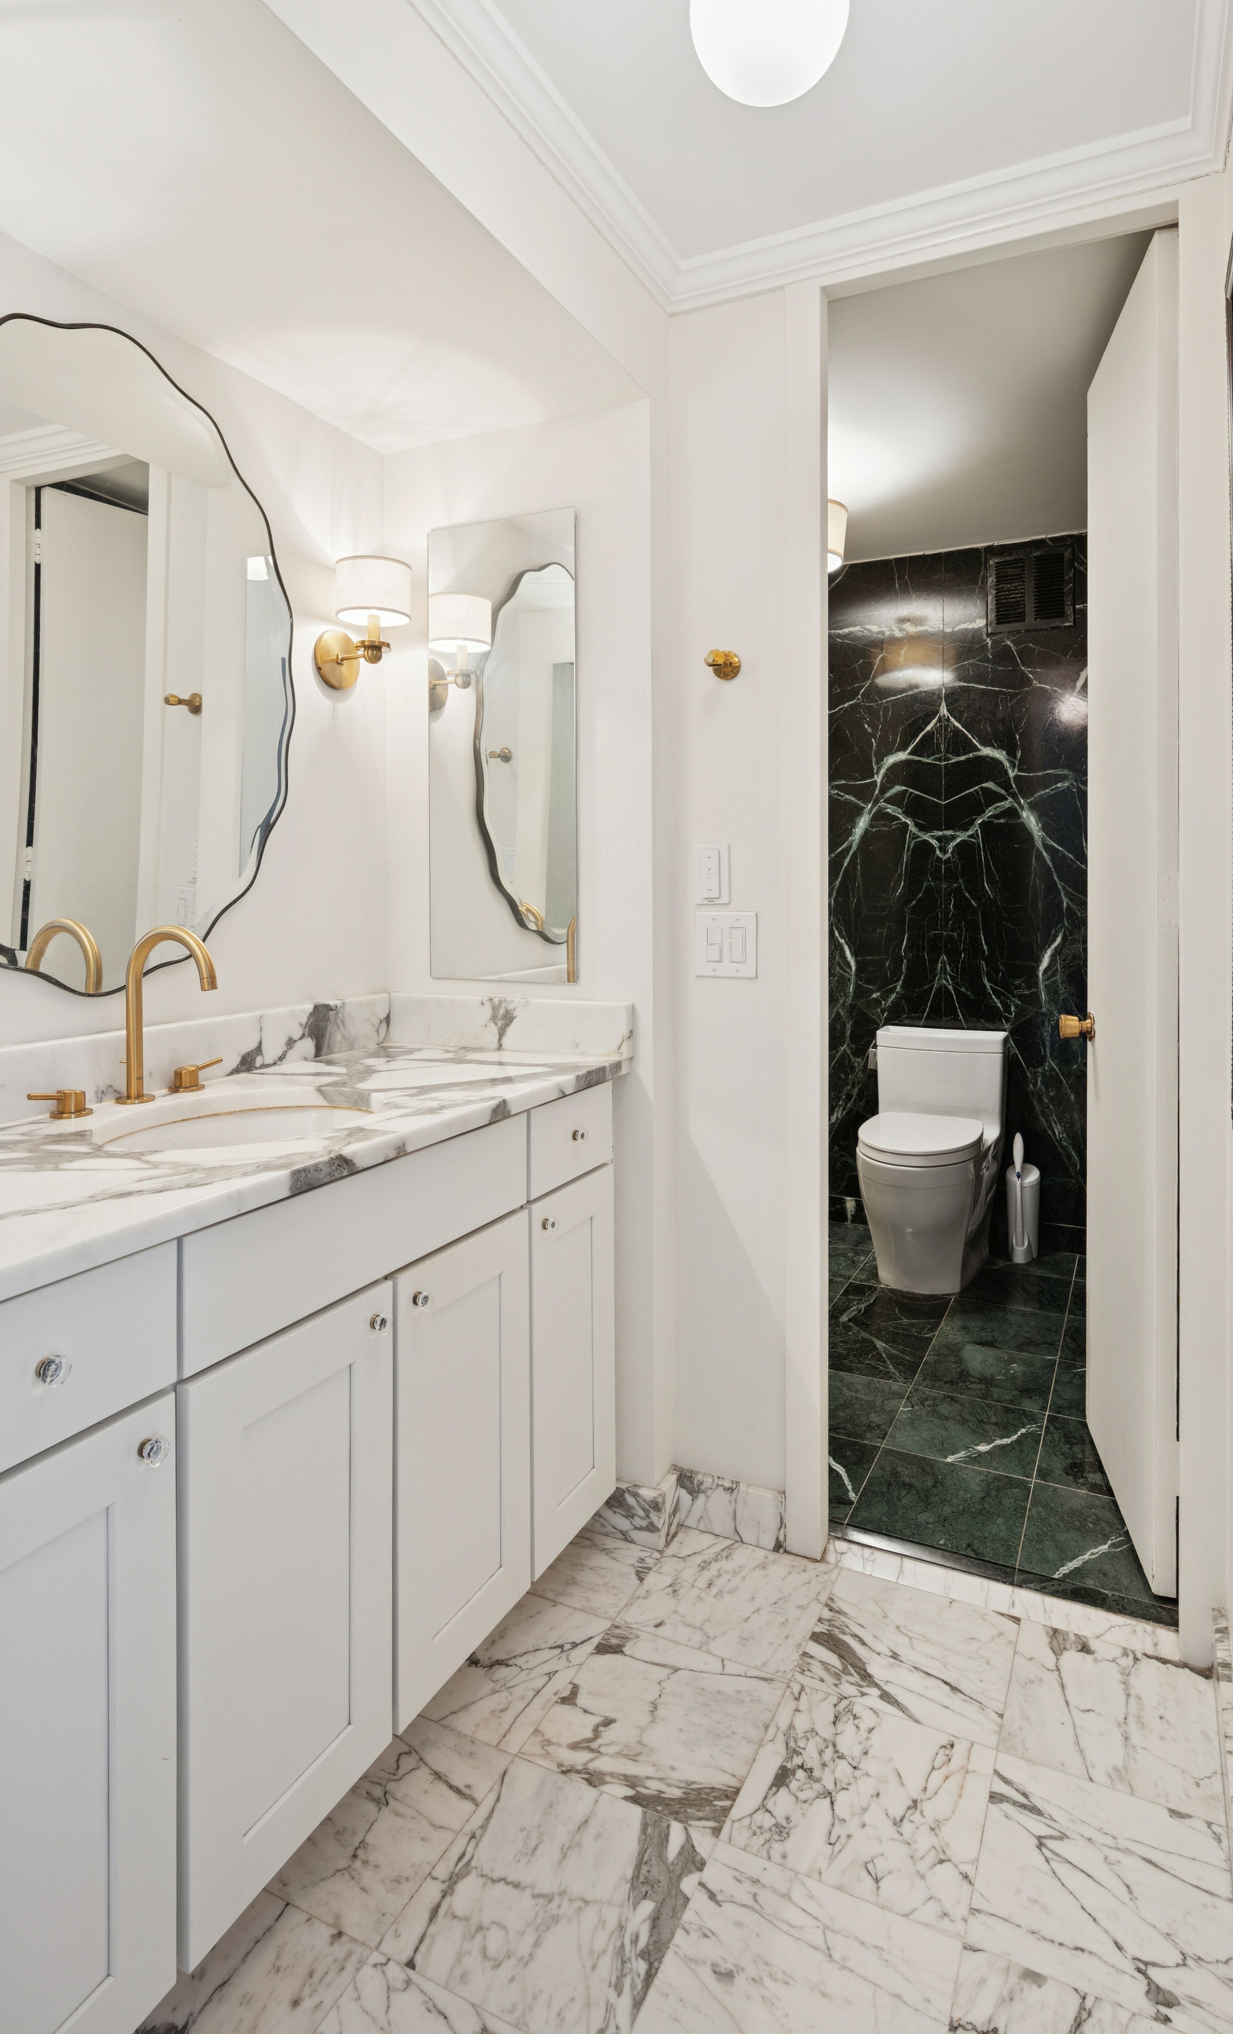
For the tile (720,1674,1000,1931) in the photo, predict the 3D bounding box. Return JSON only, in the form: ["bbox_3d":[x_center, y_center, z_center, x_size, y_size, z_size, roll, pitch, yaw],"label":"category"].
[{"bbox_3d":[0.341,1.069,1.393,0.305,0.012,0.305,3,7,27],"label":"tile"}]

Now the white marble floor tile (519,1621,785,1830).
[{"bbox_3d":[0.064,1.053,1.522,0.305,0.012,0.305,3,7,27],"label":"white marble floor tile"}]

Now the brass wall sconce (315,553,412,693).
[{"bbox_3d":[-0.492,-0.773,2.016,0.181,0.234,0.150,2,4,27],"label":"brass wall sconce"}]

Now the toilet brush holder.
[{"bbox_3d":[1.322,0.638,3.308,0.100,0.300,0.105,3,7,27],"label":"toilet brush holder"}]

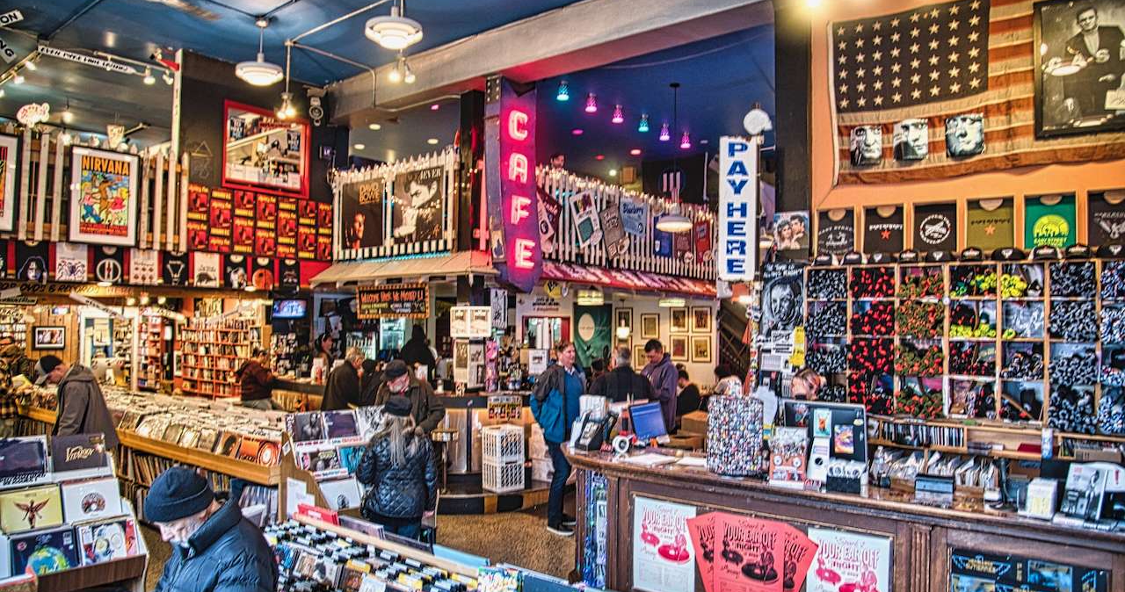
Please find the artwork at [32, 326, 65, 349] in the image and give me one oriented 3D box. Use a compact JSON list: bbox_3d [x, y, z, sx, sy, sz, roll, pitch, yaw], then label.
[{"bbox_3d":[-8.646,0.720,12.661,0.040,0.381,0.447,-1,-2,38],"label":"artwork"}]

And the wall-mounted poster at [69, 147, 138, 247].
[{"bbox_3d":[-5.313,-1.143,8.710,0.040,1.073,0.702,-1,-2,38],"label":"wall-mounted poster"}]

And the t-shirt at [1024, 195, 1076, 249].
[{"bbox_3d":[3.799,-0.582,5.837,0.336,0.435,0.030,-1,-2,38],"label":"t-shirt"}]

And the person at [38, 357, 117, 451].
[{"bbox_3d":[-4.333,1.348,6.750,0.600,1.650,0.500,0,-2,18],"label":"person"}]

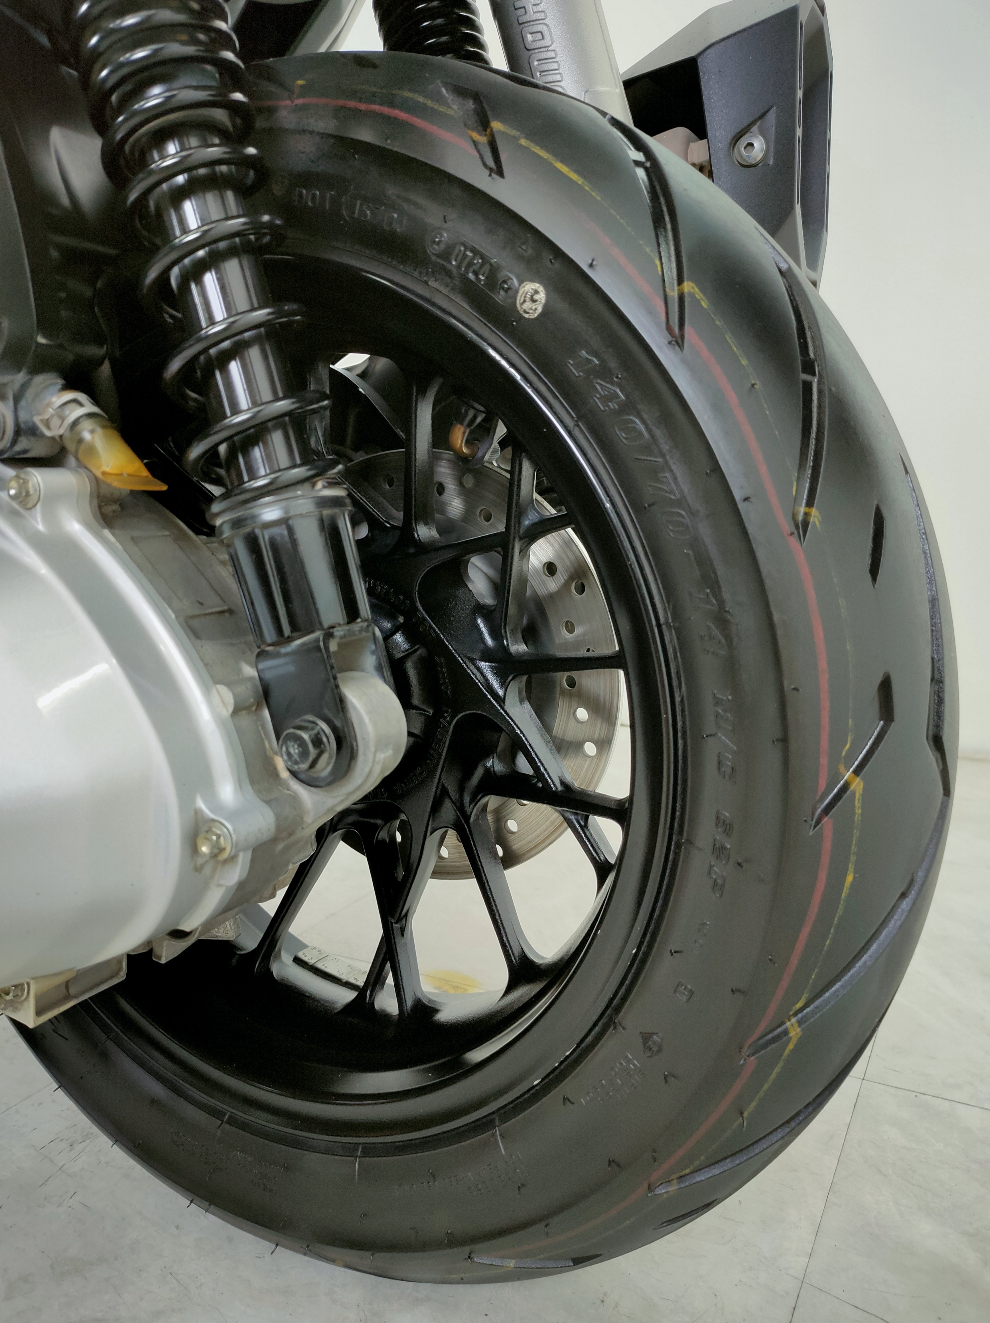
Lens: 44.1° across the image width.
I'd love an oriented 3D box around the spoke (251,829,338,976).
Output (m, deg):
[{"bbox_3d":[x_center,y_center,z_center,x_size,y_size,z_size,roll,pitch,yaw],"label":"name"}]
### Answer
[{"bbox_3d":[-0.102,0.121,0.628,0.011,0.084,0.018,26,-4,23],"label":"spoke"}]

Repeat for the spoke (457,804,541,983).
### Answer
[{"bbox_3d":[0.002,0.108,0.569,0.018,0.011,0.084,15,42,-46],"label":"spoke"}]

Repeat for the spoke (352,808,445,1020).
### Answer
[{"bbox_3d":[-0.045,0.122,0.599,0.043,0.097,0.021,-2,-12,29],"label":"spoke"}]

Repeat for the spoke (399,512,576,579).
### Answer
[{"bbox_3d":[0.000,-0.050,0.544,0.018,0.015,0.108,-16,3,-43],"label":"spoke"}]

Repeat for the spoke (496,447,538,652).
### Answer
[{"bbox_3d":[0.010,-0.050,0.540,0.011,0.100,0.018,28,47,22],"label":"spoke"}]

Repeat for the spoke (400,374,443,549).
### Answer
[{"bbox_3d":[-0.034,-0.093,0.554,0.011,0.081,0.018,26,44,23],"label":"spoke"}]

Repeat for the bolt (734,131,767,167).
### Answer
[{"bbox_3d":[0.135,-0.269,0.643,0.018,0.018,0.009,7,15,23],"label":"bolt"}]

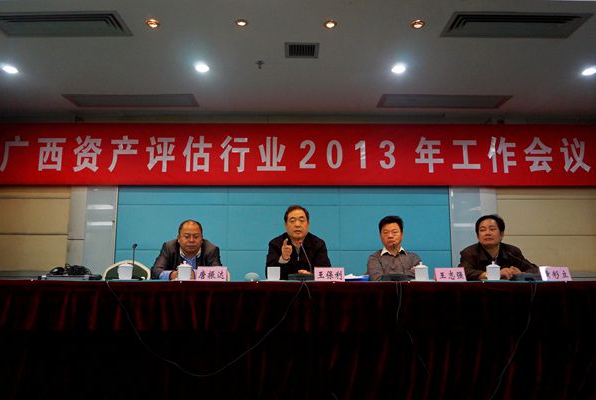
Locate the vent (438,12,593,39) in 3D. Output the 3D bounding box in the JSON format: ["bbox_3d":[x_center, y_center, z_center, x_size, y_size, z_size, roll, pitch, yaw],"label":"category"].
[{"bbox_3d":[1.434,-1.178,3.006,0.898,0.040,0.306,0,-10,0],"label":"vent"}]

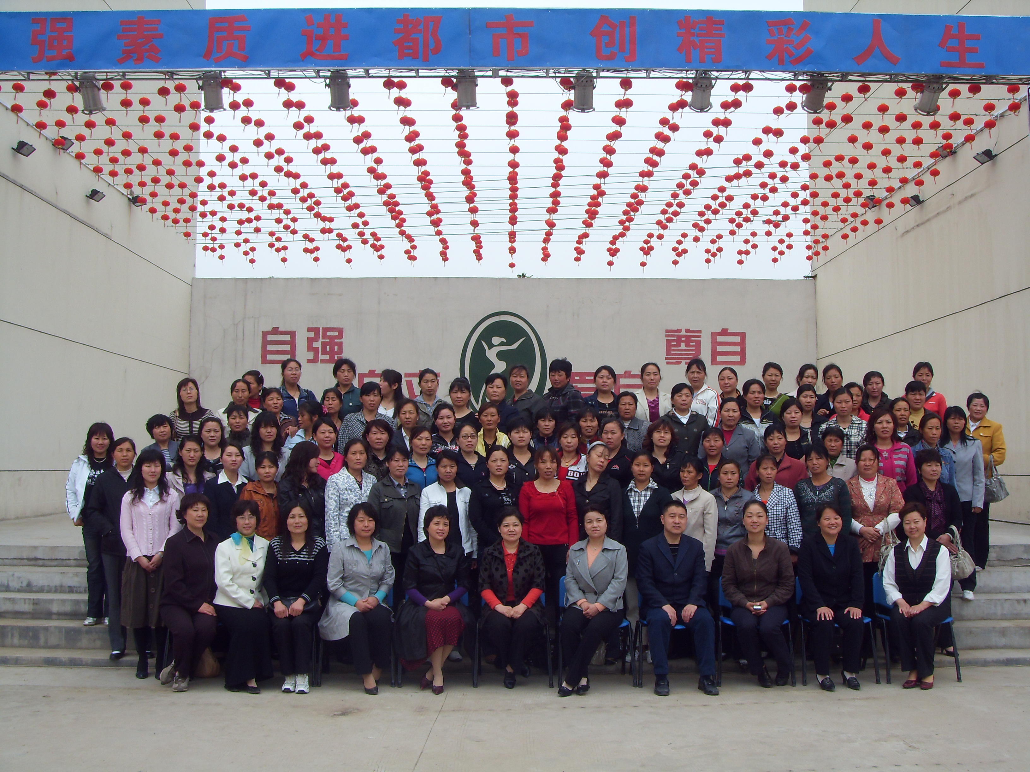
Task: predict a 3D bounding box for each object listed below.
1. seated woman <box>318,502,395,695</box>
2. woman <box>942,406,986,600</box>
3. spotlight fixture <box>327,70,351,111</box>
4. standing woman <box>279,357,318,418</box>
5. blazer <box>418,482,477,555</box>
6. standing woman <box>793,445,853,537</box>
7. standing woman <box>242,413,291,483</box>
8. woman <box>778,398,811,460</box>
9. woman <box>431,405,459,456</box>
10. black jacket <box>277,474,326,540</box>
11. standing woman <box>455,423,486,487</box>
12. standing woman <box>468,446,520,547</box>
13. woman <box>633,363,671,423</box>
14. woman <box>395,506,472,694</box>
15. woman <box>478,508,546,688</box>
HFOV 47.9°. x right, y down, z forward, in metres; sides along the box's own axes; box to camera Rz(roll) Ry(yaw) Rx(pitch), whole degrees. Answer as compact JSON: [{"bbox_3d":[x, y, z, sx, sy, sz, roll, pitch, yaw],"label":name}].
[{"bbox_3d":[-1.055,1.405,7.789,0.500,1.226,0.720,1,-4,-9],"label":"seated woman"},{"bbox_3d":[3.641,0.957,9.437,0.420,1.568,0.300,-1,-4,16],"label":"woman"},{"bbox_3d":[-1.875,-3.150,12.343,0.250,0.390,0.260,0,36,0],"label":"spotlight fixture"},{"bbox_3d":[-1.910,0.584,10.183,0.430,1.662,0.280,1,-4,-10],"label":"standing woman"},{"bbox_3d":[-0.508,1.018,8.774,0.460,0.580,0.280,1,-4,-10],"label":"blazer"},{"bbox_3d":[2.383,1.261,9.008,0.460,1.614,0.290,-1,-4,10],"label":"standing woman"},{"bbox_3d":[-1.951,1.036,9.049,0.440,1.654,0.290,1,-4,-8],"label":"standing woman"},{"bbox_3d":[2.277,0.919,9.459,0.440,1.637,0.290,-1,-4,10],"label":"woman"},{"bbox_3d":[-0.585,0.962,9.824,0.460,1.620,0.290,0,-4,-3],"label":"woman"},{"bbox_3d":[-1.616,0.971,8.777,0.440,0.620,0.300,2,-4,-30],"label":"black jacket"},{"bbox_3d":[-0.357,1.106,9.402,0.460,1.620,0.290,0,-4,-6],"label":"standing woman"},{"bbox_3d":[-0.159,1.256,8.965,0.430,1.575,0.290,1,-4,-10],"label":"standing woman"},{"bbox_3d":[1.259,0.617,10.583,0.440,1.640,0.280,0,-4,0],"label":"woman"},{"bbox_3d":[-0.568,1.466,8.146,0.530,1.228,0.760,0,-4,-6],"label":"woman"},{"bbox_3d":[-0.020,1.481,8.254,0.490,1.212,0.680,0,-4,0],"label":"woman"}]

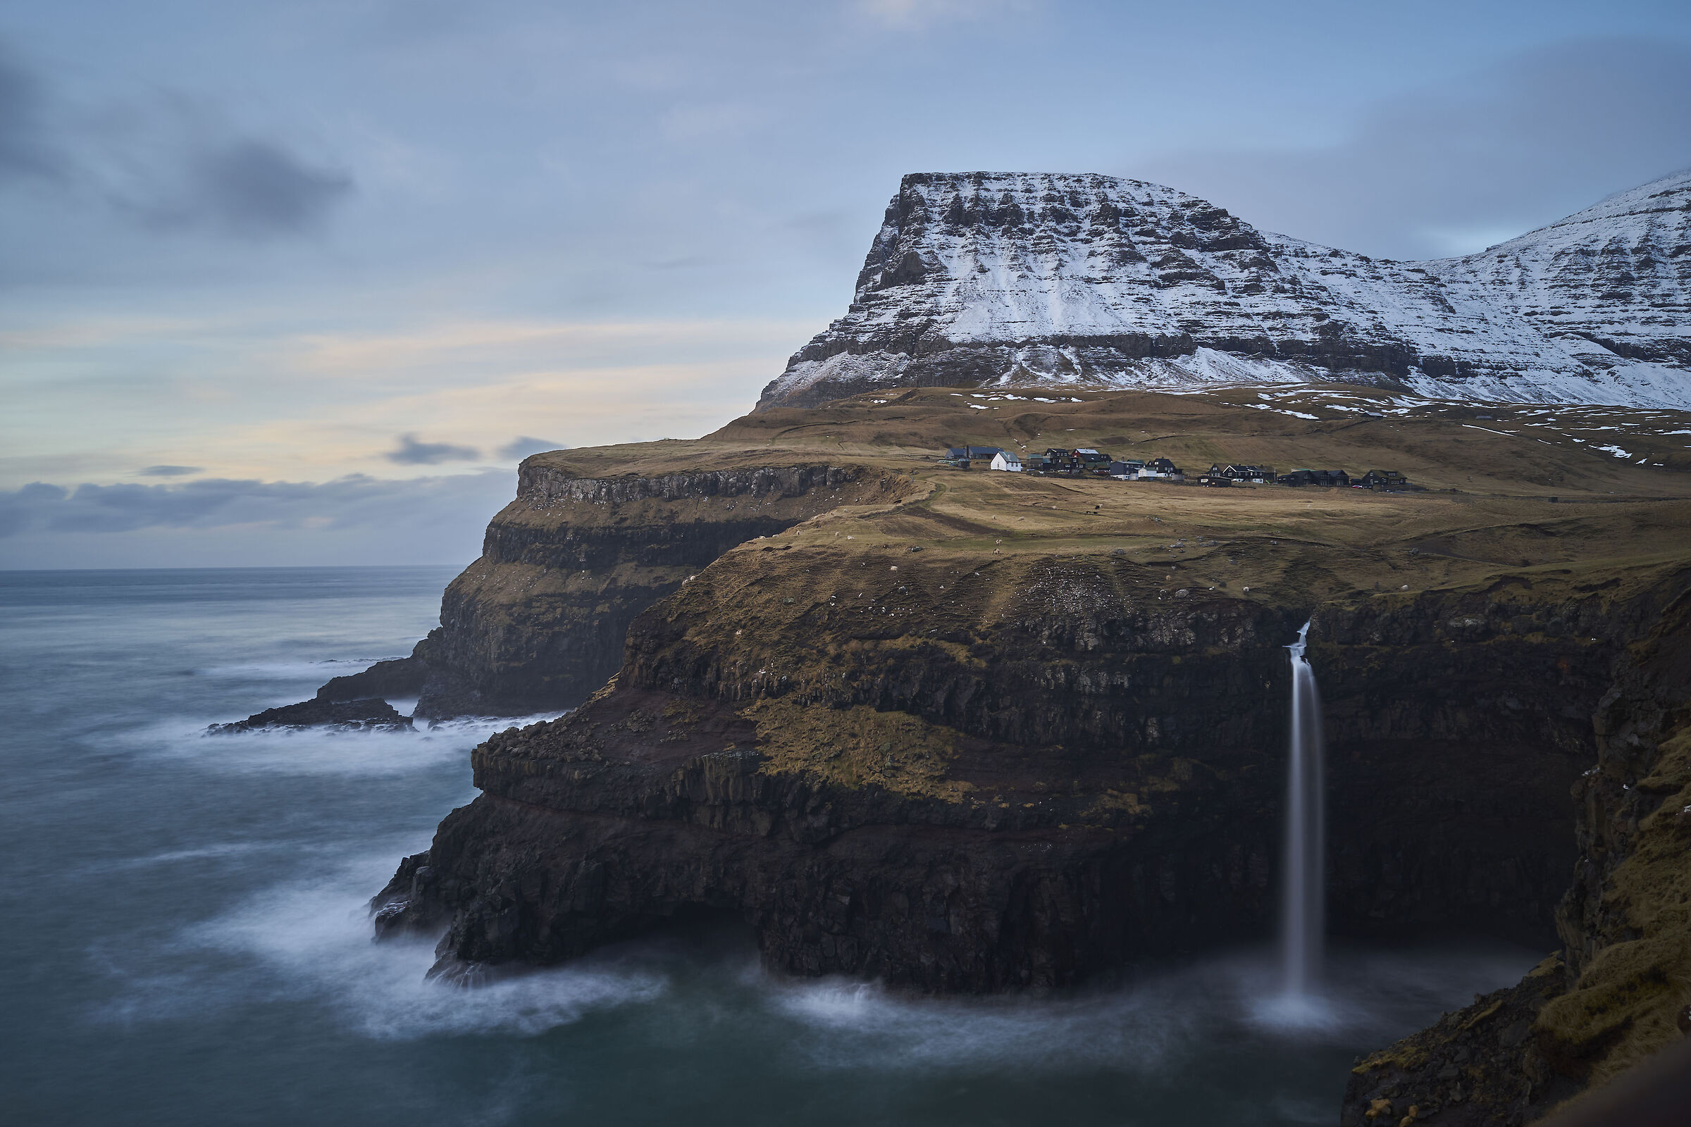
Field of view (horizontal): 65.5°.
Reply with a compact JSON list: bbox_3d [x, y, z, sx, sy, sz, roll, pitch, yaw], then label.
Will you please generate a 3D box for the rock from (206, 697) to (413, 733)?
[{"bbox_3d":[-217.000,62.600,549.000,80.000,12.000,36.000,-1,0,-3],"label":"rock"}]

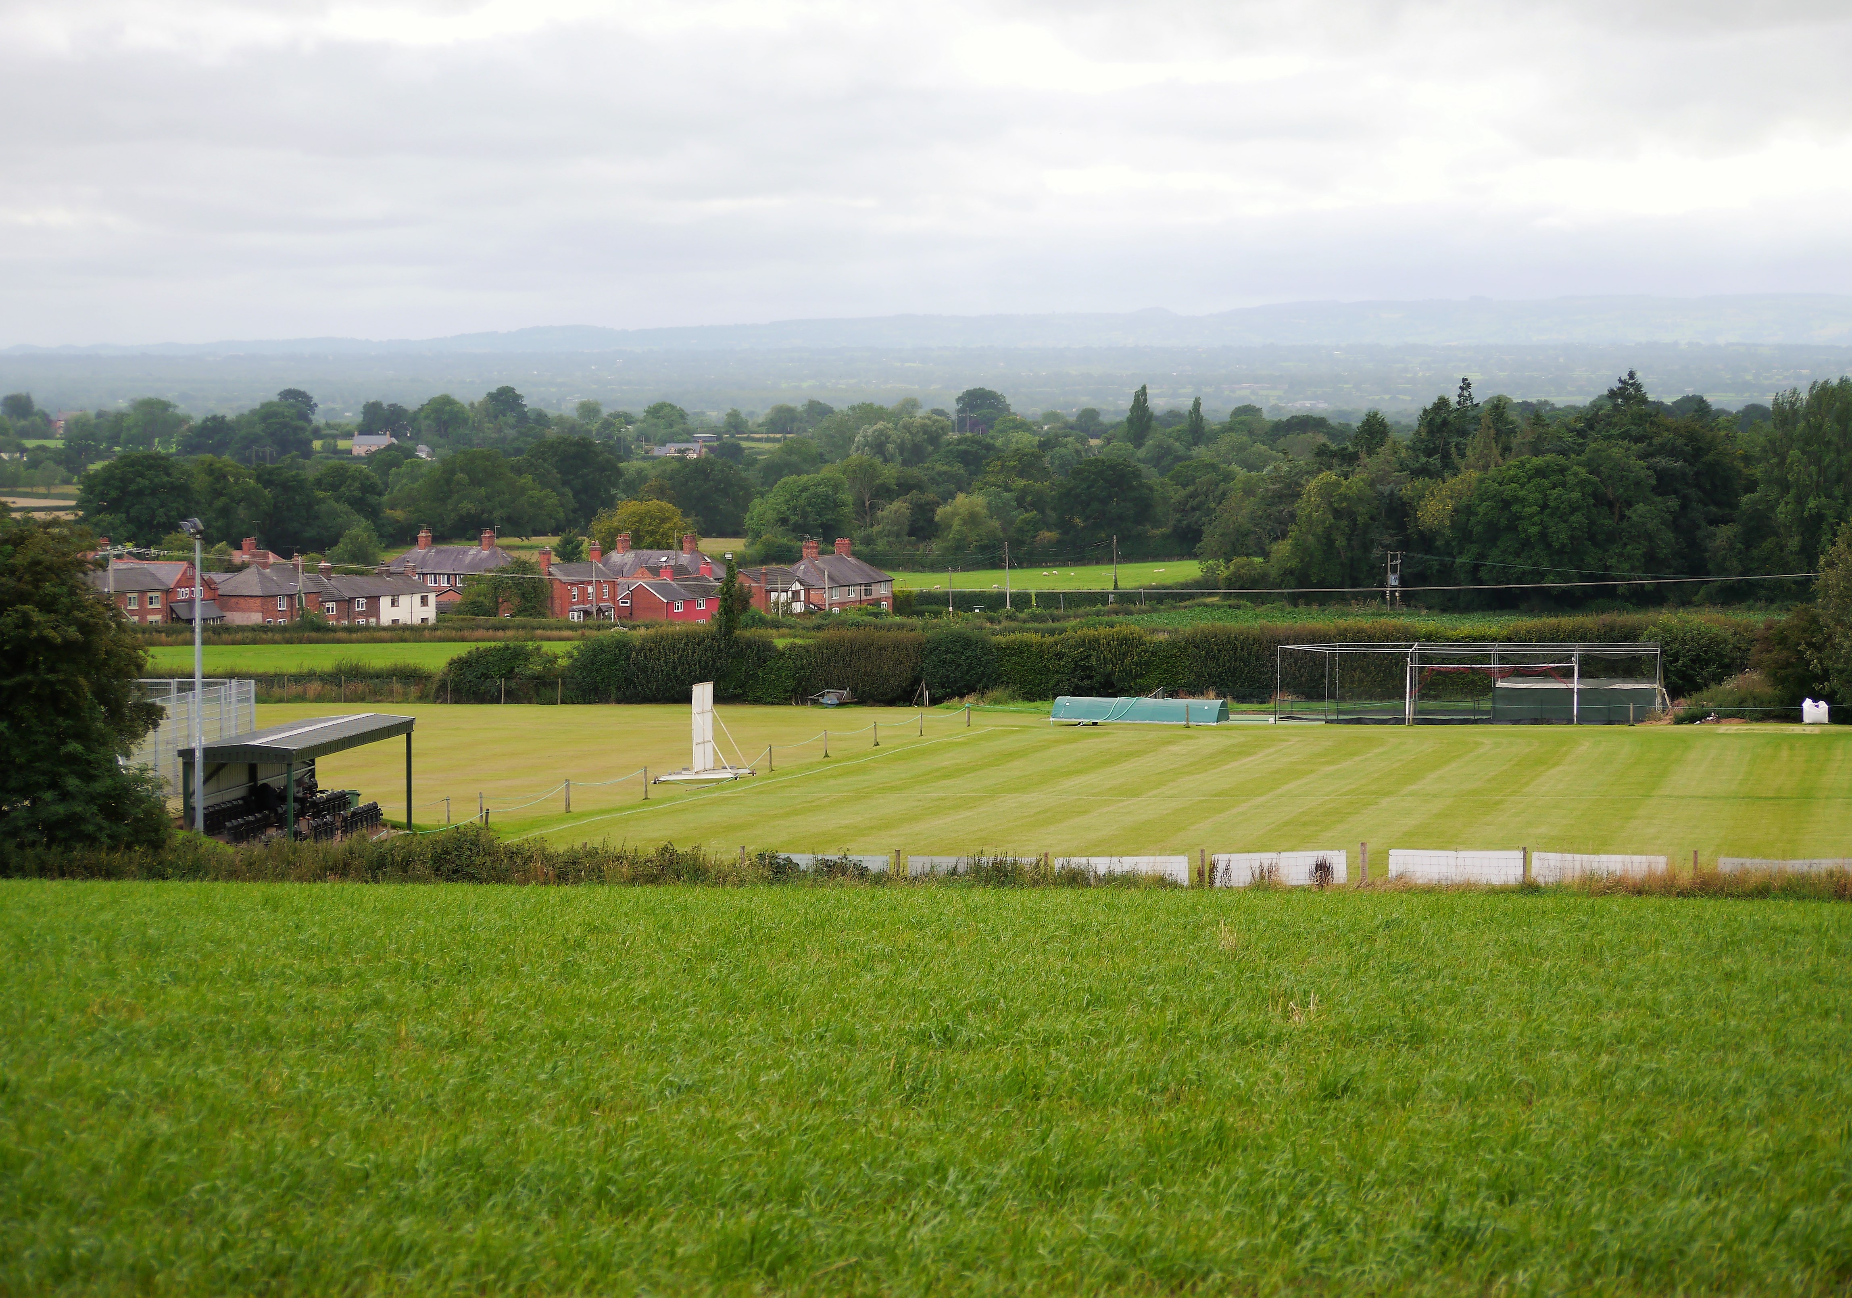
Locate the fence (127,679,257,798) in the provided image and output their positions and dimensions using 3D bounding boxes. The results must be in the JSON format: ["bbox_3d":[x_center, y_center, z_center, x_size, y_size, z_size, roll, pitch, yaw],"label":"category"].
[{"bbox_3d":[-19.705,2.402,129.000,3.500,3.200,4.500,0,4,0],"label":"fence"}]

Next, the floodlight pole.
[{"bbox_3d":[-18.622,0.702,123.000,0.500,8.000,0.550,0,4,0],"label":"floodlight pole"}]

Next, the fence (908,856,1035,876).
[{"bbox_3d":[0.889,4.050,87.000,2.440,0.610,0.050,0,4,0],"label":"fence"}]

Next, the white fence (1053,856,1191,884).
[{"bbox_3d":[3.536,4.058,87.000,2.440,0.610,0.050,0,4,0],"label":"white fence"}]

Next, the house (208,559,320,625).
[{"bbox_3d":[-67.705,-5.598,497.000,6.300,8.300,9.200,4,5,44],"label":"house"}]

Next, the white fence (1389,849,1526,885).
[{"bbox_3d":[9.589,3.946,87.000,2.440,0.610,0.050,0,4,0],"label":"white fence"}]

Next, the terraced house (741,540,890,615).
[{"bbox_3d":[-11.754,-7.918,555.000,8.300,9.600,17.500,3,5,37],"label":"terraced house"}]

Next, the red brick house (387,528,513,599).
[{"bbox_3d":[-54.923,-8.494,560.000,16.500,10.000,7.500,2,4,22],"label":"red brick house"}]

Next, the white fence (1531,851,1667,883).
[{"bbox_3d":[12.181,3.998,87.000,2.440,0.610,0.050,0,4,0],"label":"white fence"}]

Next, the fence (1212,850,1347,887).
[{"bbox_3d":[6.390,3.985,87.000,2.440,0.610,0.050,0,4,0],"label":"fence"}]

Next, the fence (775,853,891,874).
[{"bbox_3d":[-1.869,4.024,87.000,2.440,0.610,0.050,0,4,0],"label":"fence"}]

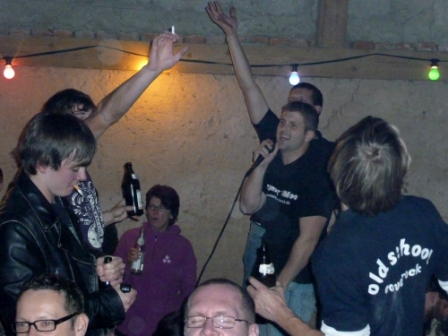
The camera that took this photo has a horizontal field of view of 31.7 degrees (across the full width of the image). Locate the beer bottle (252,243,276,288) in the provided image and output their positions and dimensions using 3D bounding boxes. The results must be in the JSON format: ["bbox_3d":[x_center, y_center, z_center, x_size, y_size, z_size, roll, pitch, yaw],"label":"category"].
[{"bbox_3d":[0.139,0.367,2.600,0.066,0.250,0.066,-2,10,0],"label":"beer bottle"}]

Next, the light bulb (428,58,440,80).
[{"bbox_3d":[1.213,-0.565,4.550,0.063,0.118,0.063,1,10,0],"label":"light bulb"}]

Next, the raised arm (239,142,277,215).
[{"bbox_3d":[0.155,0.043,3.600,0.125,0.360,0.140,14,3,23],"label":"raised arm"}]

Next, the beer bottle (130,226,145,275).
[{"bbox_3d":[-0.440,0.431,4.100,0.064,0.250,0.064,8,7,0],"label":"beer bottle"}]

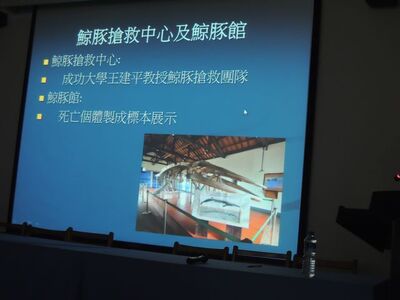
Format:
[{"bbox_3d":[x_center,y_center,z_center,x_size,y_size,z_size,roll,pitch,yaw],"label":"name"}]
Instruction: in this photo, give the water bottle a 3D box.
[{"bbox_3d":[0.538,0.515,3.100,0.065,0.227,0.065,5,-6,0],"label":"water bottle"}]

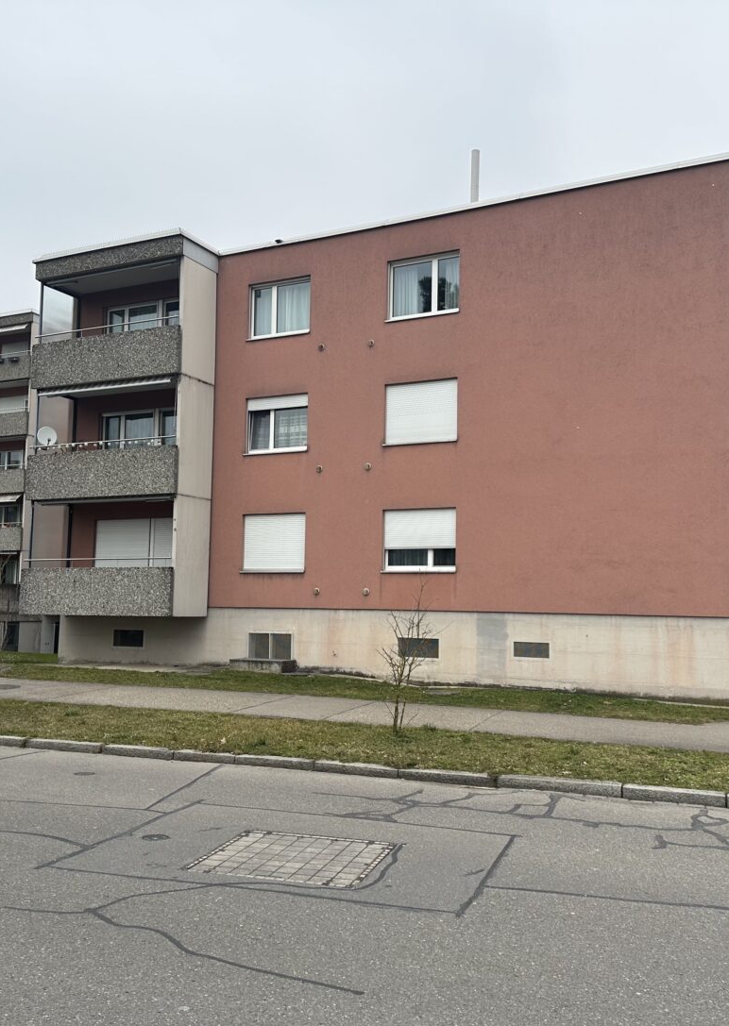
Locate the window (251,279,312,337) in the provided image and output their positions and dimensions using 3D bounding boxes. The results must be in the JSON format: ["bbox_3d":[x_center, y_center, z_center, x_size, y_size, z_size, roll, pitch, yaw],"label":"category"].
[{"bbox_3d":[-1.927,-4.696,21.899,1.643,1.323,0.146,-2,-6,26],"label":"window"}]

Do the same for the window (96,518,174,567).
[{"bbox_3d":[-5.580,0.838,23.396,2.507,1.354,0.140,-2,-6,27],"label":"window"}]

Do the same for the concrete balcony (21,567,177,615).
[{"bbox_3d":[-6.007,1.906,22.667,4.602,1.076,1.307,-2,-6,27],"label":"concrete balcony"}]

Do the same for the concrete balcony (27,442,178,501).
[{"bbox_3d":[-5.958,-0.868,22.628,4.544,1.113,1.278,-2,-6,26],"label":"concrete balcony"}]

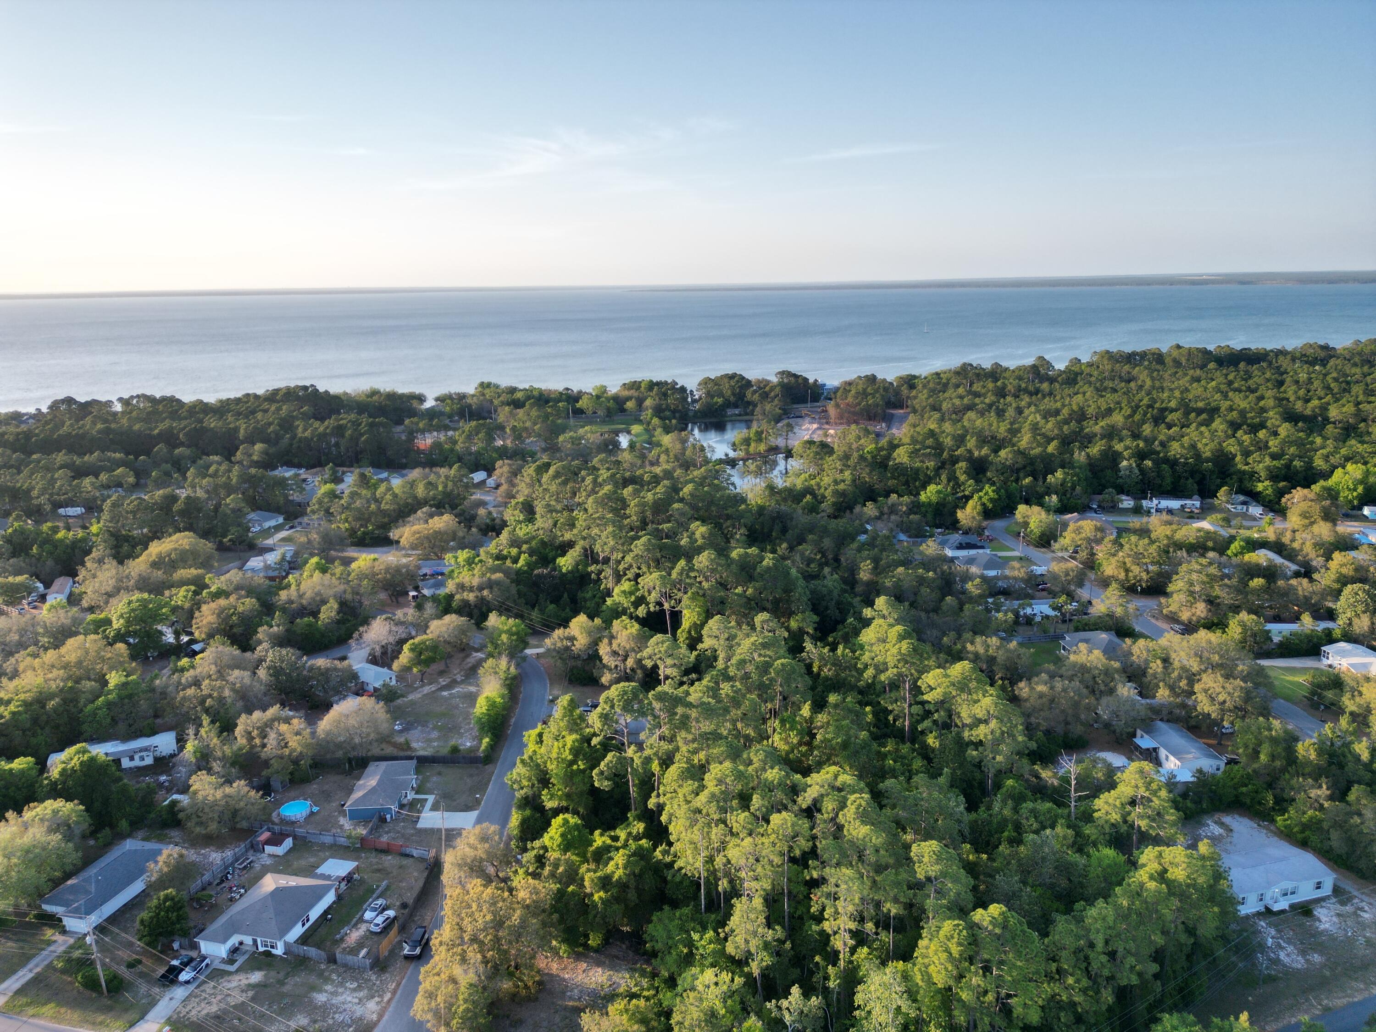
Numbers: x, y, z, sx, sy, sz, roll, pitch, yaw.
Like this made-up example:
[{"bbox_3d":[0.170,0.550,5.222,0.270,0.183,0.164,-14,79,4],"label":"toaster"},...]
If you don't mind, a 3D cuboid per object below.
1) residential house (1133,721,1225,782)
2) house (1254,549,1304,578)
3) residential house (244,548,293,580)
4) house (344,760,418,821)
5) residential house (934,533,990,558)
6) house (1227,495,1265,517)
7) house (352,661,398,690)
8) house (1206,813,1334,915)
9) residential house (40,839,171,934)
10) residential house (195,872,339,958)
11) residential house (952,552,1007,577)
[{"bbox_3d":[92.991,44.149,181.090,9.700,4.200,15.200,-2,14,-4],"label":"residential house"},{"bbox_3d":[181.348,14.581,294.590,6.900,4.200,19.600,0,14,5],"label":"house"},{"bbox_3d":[-135.694,15.414,310.393,13.500,4.500,16.000,-3,14,-7],"label":"residential house"},{"bbox_3d":[-54.444,48.467,171.872,10.100,4.700,16.200,-1,14,-2],"label":"house"},{"bbox_3d":[92.276,9.454,319.537,14.010,4.800,16.150,-2,14,-4],"label":"residential house"},{"bbox_3d":[215.083,-5.275,370.950,11.800,4.900,18.000,3,14,15],"label":"house"},{"bbox_3d":[-73.417,37.171,220.387,13.000,3.800,7.100,8,17,32],"label":"house"},{"bbox_3d":[86.497,53.784,142.507,17.200,4.300,8.600,-4,14,-13],"label":"house"},{"bbox_3d":[-88.648,55.490,145.843,10.200,4.650,18.500,3,14,14],"label":"residential house"},{"bbox_3d":[-60.212,56.935,137.423,11.900,5.050,15.800,3,14,14],"label":"residential house"},{"bbox_3d":[92.014,14.681,298.307,15.110,4.900,15.650,-2,14,-4],"label":"residential house"}]

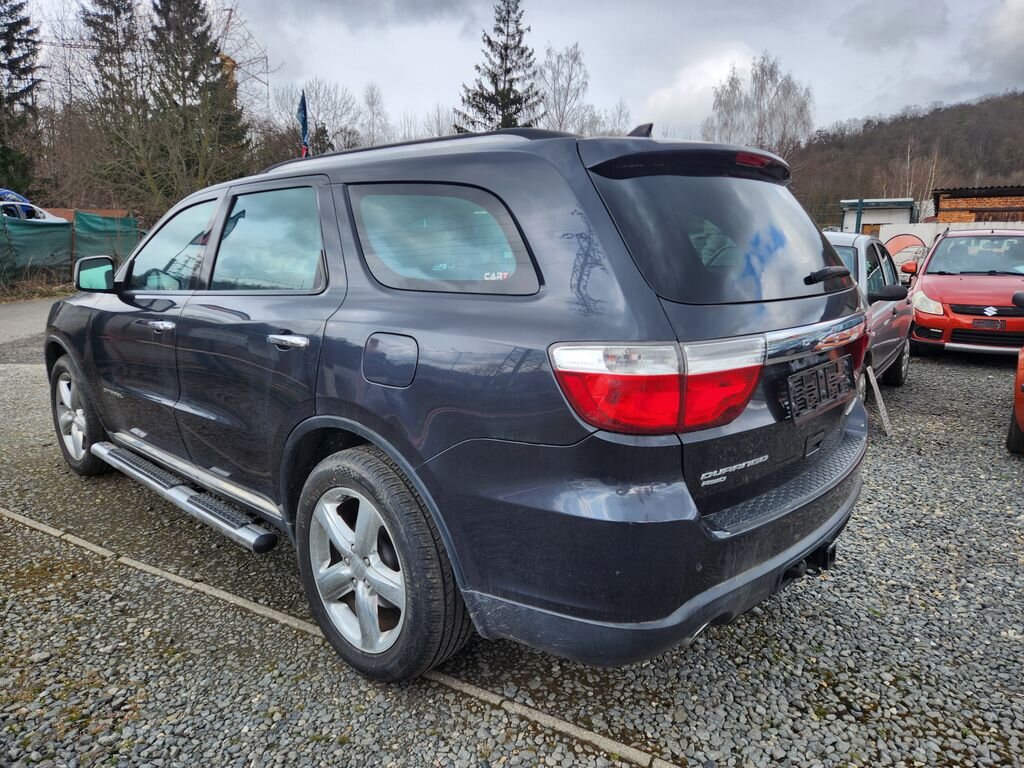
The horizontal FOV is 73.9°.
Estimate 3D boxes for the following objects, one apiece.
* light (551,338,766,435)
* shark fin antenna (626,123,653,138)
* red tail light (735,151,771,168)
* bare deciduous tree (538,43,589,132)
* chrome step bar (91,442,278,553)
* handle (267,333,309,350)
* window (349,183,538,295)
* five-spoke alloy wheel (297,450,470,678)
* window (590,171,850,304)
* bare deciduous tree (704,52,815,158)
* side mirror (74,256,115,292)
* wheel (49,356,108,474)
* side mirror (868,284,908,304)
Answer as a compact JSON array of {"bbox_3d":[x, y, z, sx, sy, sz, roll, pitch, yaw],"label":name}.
[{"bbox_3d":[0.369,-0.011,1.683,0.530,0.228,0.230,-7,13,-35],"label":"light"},{"bbox_3d":[0.428,-0.863,2.359,0.140,0.066,0.060,10,14,41],"label":"shark fin antenna"},{"bbox_3d":[0.737,-0.696,2.129,0.045,0.036,0.240,10,14,41],"label":"red tail light"},{"bbox_3d":[3.770,-17.090,52.637,4.100,17.218,4.100,1,11,4],"label":"bare deciduous tree"},{"bbox_3d":[-1.655,0.494,3.289,1.900,0.075,0.120,10,14,41],"label":"chrome step bar"},{"bbox_3d":[-0.764,-0.146,2.347,0.250,0.045,0.055,10,14,41],"label":"handle"},{"bbox_3d":[-0.238,-0.446,2.015,0.923,0.353,0.060,10,-6,39],"label":"window"},{"bbox_3d":[-0.447,0.603,2.345,0.773,0.773,0.270,10,14,41],"label":"five-spoke alloy wheel"},{"bbox_3d":[0.754,-0.448,2.156,1.460,0.480,0.110,-11,-18,-47],"label":"window"},{"bbox_3d":[18.495,-16.705,52.833,8.800,16.713,7.500,4,11,18],"label":"bare deciduous tree"},{"bbox_3d":[-2.154,-0.554,3.502,0.125,0.185,0.200,8,13,34],"label":"side mirror"},{"bbox_3d":[-2.687,0.189,4.347,0.765,0.765,0.270,10,14,41],"label":"wheel"},{"bbox_3d":[2.964,-0.708,5.350,0.250,0.155,0.110,8,13,35],"label":"side mirror"}]

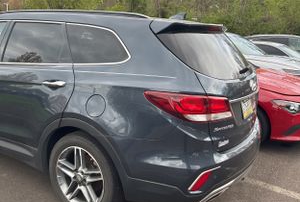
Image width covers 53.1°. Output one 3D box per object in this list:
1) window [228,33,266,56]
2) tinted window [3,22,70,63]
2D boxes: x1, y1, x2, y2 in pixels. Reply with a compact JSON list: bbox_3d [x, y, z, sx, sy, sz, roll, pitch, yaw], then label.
[{"bbox_3d":[2.115,-1.335,7.100,1.300,0.180,0.800,-12,56,-49],"label":"window"},{"bbox_3d":[-0.931,-0.496,2.558,0.876,0.391,0.050,6,-9,31],"label":"tinted window"}]

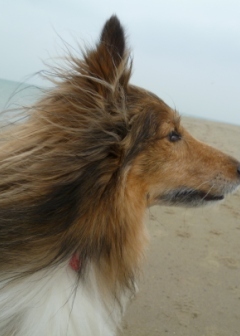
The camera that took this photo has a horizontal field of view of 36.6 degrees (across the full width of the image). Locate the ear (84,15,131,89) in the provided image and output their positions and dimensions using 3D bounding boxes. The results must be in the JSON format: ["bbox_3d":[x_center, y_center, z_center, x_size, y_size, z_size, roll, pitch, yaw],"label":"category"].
[{"bbox_3d":[-0.017,-0.157,0.490,0.058,0.098,0.050,7,7,7],"label":"ear"}]

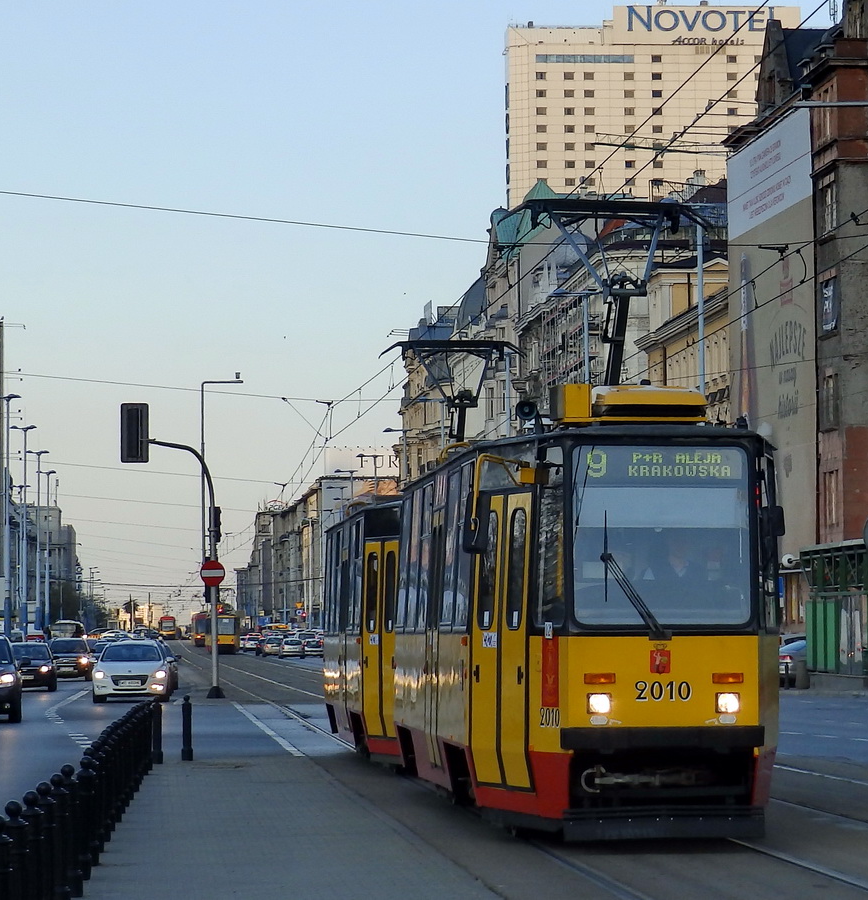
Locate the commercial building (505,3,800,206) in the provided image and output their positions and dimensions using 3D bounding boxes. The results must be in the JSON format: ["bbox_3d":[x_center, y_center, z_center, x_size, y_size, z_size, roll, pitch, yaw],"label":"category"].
[{"bbox_3d":[40.390,-20.928,399.721,56.000,105.500,22.000,0,-4,0],"label":"commercial building"}]

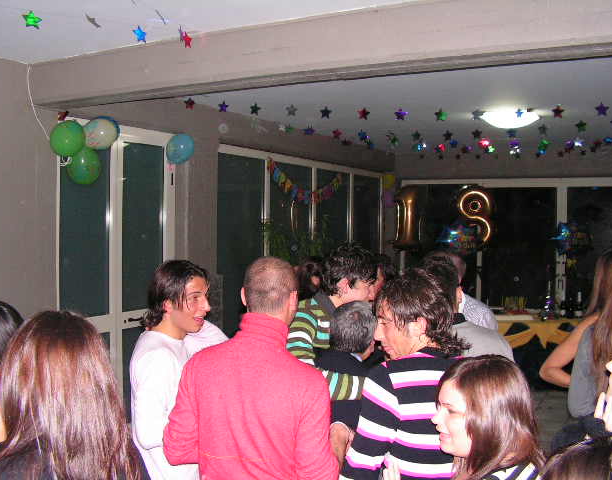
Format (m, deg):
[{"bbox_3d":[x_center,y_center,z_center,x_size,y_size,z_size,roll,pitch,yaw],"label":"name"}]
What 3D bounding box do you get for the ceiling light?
[{"bbox_3d":[1.782,-1.063,5.800,0.510,0.130,0.510,0,1,0],"label":"ceiling light"}]

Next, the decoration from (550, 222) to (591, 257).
[{"bbox_3d":[2.972,-0.006,7.450,0.470,0.390,0.200,1,1,14],"label":"decoration"}]

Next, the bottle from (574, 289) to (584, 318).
[{"bbox_3d":[3.043,0.717,7.400,0.080,0.305,0.080,0,1,0],"label":"bottle"}]

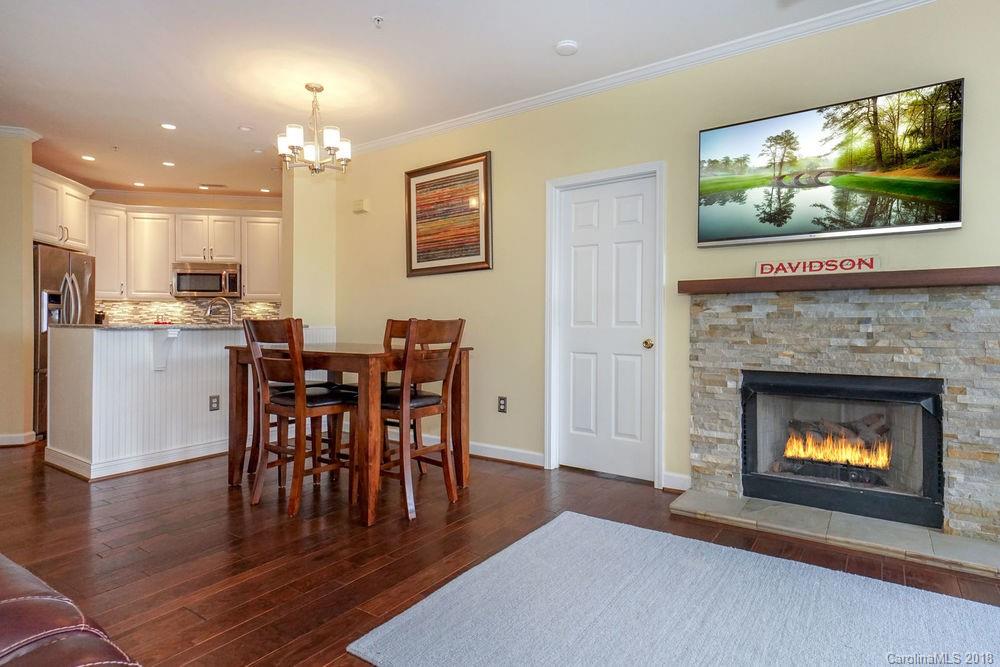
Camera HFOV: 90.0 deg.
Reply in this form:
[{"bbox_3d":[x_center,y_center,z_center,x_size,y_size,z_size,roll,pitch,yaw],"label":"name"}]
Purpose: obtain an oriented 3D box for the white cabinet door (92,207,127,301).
[{"bbox_3d":[-4.550,-0.926,5.802,0.050,1.040,0.360,1,1,34],"label":"white cabinet door"}]

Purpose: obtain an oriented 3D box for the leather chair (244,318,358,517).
[{"bbox_3d":[-1.191,0.469,3.066,0.435,1.100,0.545,1,1,33],"label":"leather chair"}]

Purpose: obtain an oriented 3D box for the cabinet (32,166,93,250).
[{"bbox_3d":[-4.632,-1.185,4.924,0.600,0.670,0.830,0,1,-11],"label":"cabinet"}]

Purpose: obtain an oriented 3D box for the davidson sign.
[{"bbox_3d":[1.742,-0.365,2.773,0.585,0.110,0.025,1,1,33],"label":"davidson sign"}]

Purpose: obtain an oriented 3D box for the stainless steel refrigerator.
[{"bbox_3d":[-4.551,0.088,4.860,0.740,1.785,0.880,0,1,-11],"label":"stainless steel refrigerator"}]

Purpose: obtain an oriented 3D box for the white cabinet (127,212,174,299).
[{"bbox_3d":[-4.209,-0.929,6.138,0.517,1.050,0.340,0,1,-11],"label":"white cabinet"}]

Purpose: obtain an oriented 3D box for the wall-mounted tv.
[{"bbox_3d":[1.744,-0.875,2.761,1.209,0.714,0.055,1,1,33],"label":"wall-mounted tv"}]

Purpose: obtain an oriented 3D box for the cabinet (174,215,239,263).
[{"bbox_3d":[-3.589,-1.150,6.258,0.745,0.565,0.340,0,1,-11],"label":"cabinet"}]

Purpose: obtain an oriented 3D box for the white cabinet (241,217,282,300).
[{"bbox_3d":[-2.961,-0.914,6.237,0.480,1.030,0.050,0,1,-11],"label":"white cabinet"}]

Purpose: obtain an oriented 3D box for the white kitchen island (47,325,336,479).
[{"bbox_3d":[-2.594,0.470,4.463,0.860,1.050,2.007,1,1,33],"label":"white kitchen island"}]

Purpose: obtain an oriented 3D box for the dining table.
[{"bbox_3d":[-1.014,0.555,3.375,1.390,0.920,0.915,1,1,33],"label":"dining table"}]

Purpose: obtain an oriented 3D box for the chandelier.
[{"bbox_3d":[-1.304,-1.423,3.516,0.530,0.610,0.530,0,1,-11],"label":"chandelier"}]

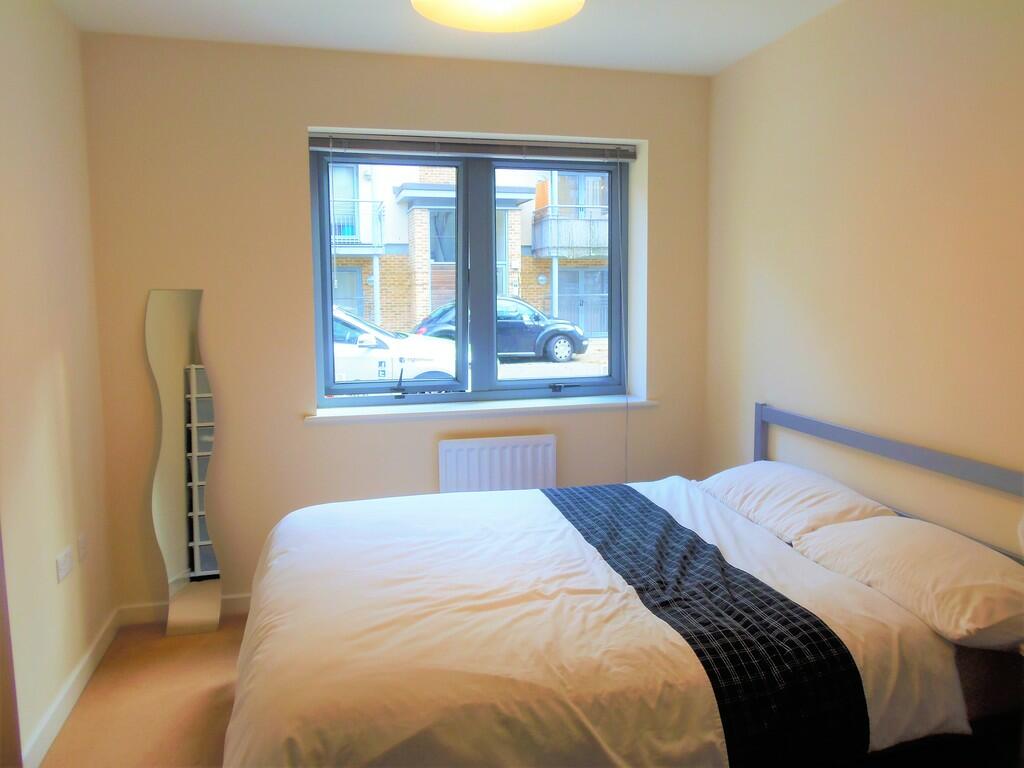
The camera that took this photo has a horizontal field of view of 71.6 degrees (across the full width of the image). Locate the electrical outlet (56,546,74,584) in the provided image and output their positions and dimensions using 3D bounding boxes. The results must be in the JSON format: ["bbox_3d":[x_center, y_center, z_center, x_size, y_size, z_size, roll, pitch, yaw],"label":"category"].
[{"bbox_3d":[-1.528,0.614,2.429,0.012,0.087,0.147,-2,7,-14],"label":"electrical outlet"}]

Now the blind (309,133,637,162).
[{"bbox_3d":[-0.142,-1.081,3.266,1.530,0.075,0.050,-2,7,-14],"label":"blind"}]

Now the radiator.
[{"bbox_3d":[-0.066,0.545,3.289,0.535,0.600,0.090,-2,7,-14],"label":"radiator"}]

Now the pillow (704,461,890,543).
[{"bbox_3d":[0.964,0.395,2.614,0.400,0.155,0.720,-2,7,-14],"label":"pillow"}]

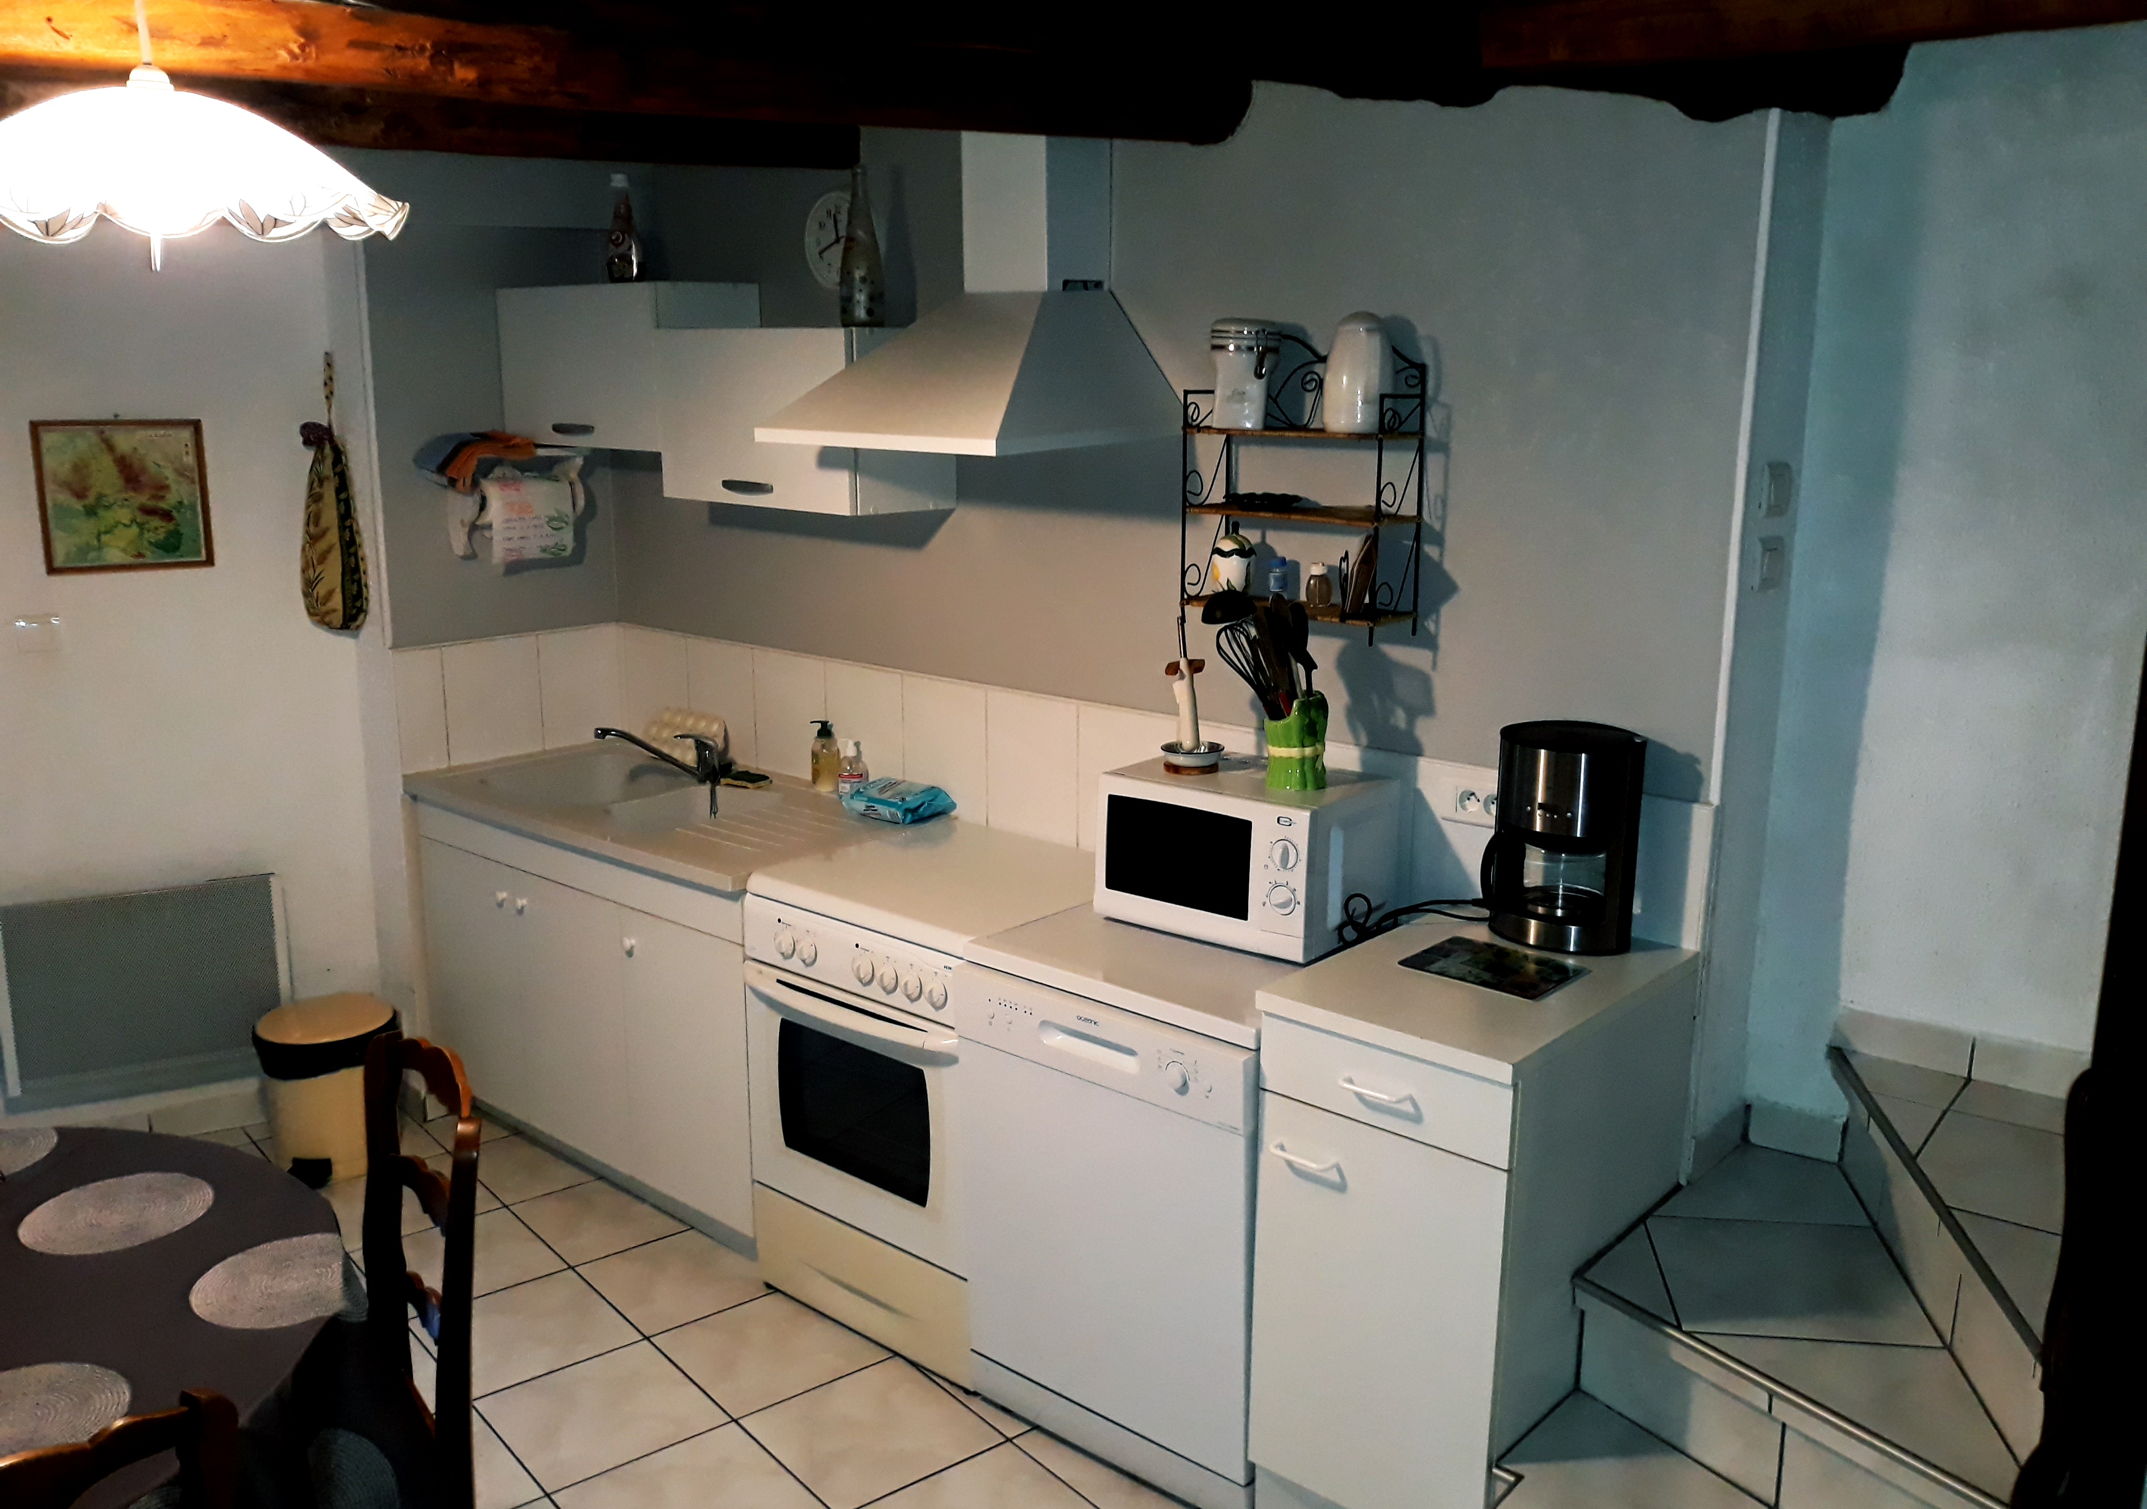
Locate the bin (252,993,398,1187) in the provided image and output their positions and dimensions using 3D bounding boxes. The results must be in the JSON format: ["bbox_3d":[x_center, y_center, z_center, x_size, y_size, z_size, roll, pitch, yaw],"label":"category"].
[{"bbox_3d":[-1.676,0.756,3.780,0.293,0.342,0.309,-1,12,-6],"label":"bin"}]

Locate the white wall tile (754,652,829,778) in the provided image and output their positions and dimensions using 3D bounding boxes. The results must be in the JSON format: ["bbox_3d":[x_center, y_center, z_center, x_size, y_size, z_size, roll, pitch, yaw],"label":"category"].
[{"bbox_3d":[-0.659,-0.087,3.912,0.253,0.291,0.010,11,16,40],"label":"white wall tile"}]

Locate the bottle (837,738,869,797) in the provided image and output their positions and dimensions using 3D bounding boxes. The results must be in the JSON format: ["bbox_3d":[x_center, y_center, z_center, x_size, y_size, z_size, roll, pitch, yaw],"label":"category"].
[{"bbox_3d":[-0.485,0.034,3.706,0.074,0.143,0.054,5,13,19],"label":"bottle"}]

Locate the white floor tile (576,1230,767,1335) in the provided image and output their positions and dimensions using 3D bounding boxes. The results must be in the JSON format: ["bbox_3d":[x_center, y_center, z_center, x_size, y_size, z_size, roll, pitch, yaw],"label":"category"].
[{"bbox_3d":[-0.769,1.040,3.340,0.329,0.010,0.329,-9,16,-39],"label":"white floor tile"}]

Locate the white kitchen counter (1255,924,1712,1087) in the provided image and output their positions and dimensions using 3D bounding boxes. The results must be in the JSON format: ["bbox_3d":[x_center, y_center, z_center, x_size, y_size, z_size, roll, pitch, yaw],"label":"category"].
[{"bbox_3d":[0.605,0.331,2.449,0.391,0.029,0.614,11,16,40],"label":"white kitchen counter"}]

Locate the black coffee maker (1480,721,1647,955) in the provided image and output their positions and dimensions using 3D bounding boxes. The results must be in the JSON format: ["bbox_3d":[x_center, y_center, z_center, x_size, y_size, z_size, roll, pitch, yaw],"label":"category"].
[{"bbox_3d":[0.774,0.128,2.636,0.237,0.334,0.173,11,15,39],"label":"black coffee maker"}]

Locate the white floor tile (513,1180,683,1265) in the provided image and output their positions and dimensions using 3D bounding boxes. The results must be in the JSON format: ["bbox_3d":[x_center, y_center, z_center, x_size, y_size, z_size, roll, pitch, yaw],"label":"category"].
[{"bbox_3d":[-1.023,1.012,3.659,0.300,0.010,0.340,-9,15,-39],"label":"white floor tile"}]

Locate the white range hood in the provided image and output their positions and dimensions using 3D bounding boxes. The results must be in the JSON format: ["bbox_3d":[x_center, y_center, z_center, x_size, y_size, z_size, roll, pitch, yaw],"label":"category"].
[{"bbox_3d":[-0.187,-0.863,3.056,0.604,0.603,0.512,11,15,39],"label":"white range hood"}]

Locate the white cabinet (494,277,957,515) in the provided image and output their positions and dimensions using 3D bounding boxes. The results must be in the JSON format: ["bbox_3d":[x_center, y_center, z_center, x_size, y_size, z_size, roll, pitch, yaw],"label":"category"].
[{"bbox_3d":[-0.808,-0.809,3.737,1.213,0.467,0.305,11,15,39],"label":"white cabinet"}]

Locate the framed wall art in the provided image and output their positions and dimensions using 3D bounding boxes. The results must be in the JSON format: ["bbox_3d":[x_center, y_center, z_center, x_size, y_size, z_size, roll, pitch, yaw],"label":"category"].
[{"bbox_3d":[-2.042,-0.556,3.608,0.318,0.320,0.019,-6,14,-28],"label":"framed wall art"}]

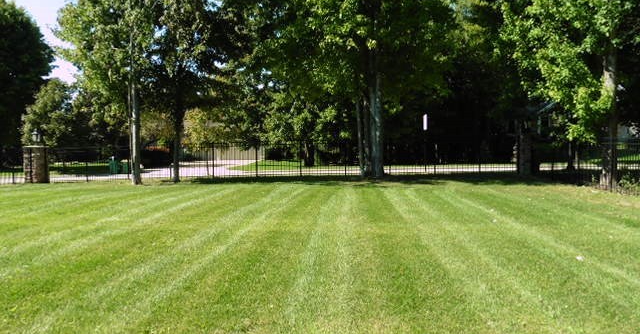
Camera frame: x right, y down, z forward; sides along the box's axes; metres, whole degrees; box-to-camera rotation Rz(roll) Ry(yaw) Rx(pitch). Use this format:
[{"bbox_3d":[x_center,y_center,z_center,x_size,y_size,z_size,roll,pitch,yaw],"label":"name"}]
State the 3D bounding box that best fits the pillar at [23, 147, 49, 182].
[{"bbox_3d":[-12.253,-0.117,19.150,0.660,1.600,0.660,-1,3,3],"label":"pillar"}]

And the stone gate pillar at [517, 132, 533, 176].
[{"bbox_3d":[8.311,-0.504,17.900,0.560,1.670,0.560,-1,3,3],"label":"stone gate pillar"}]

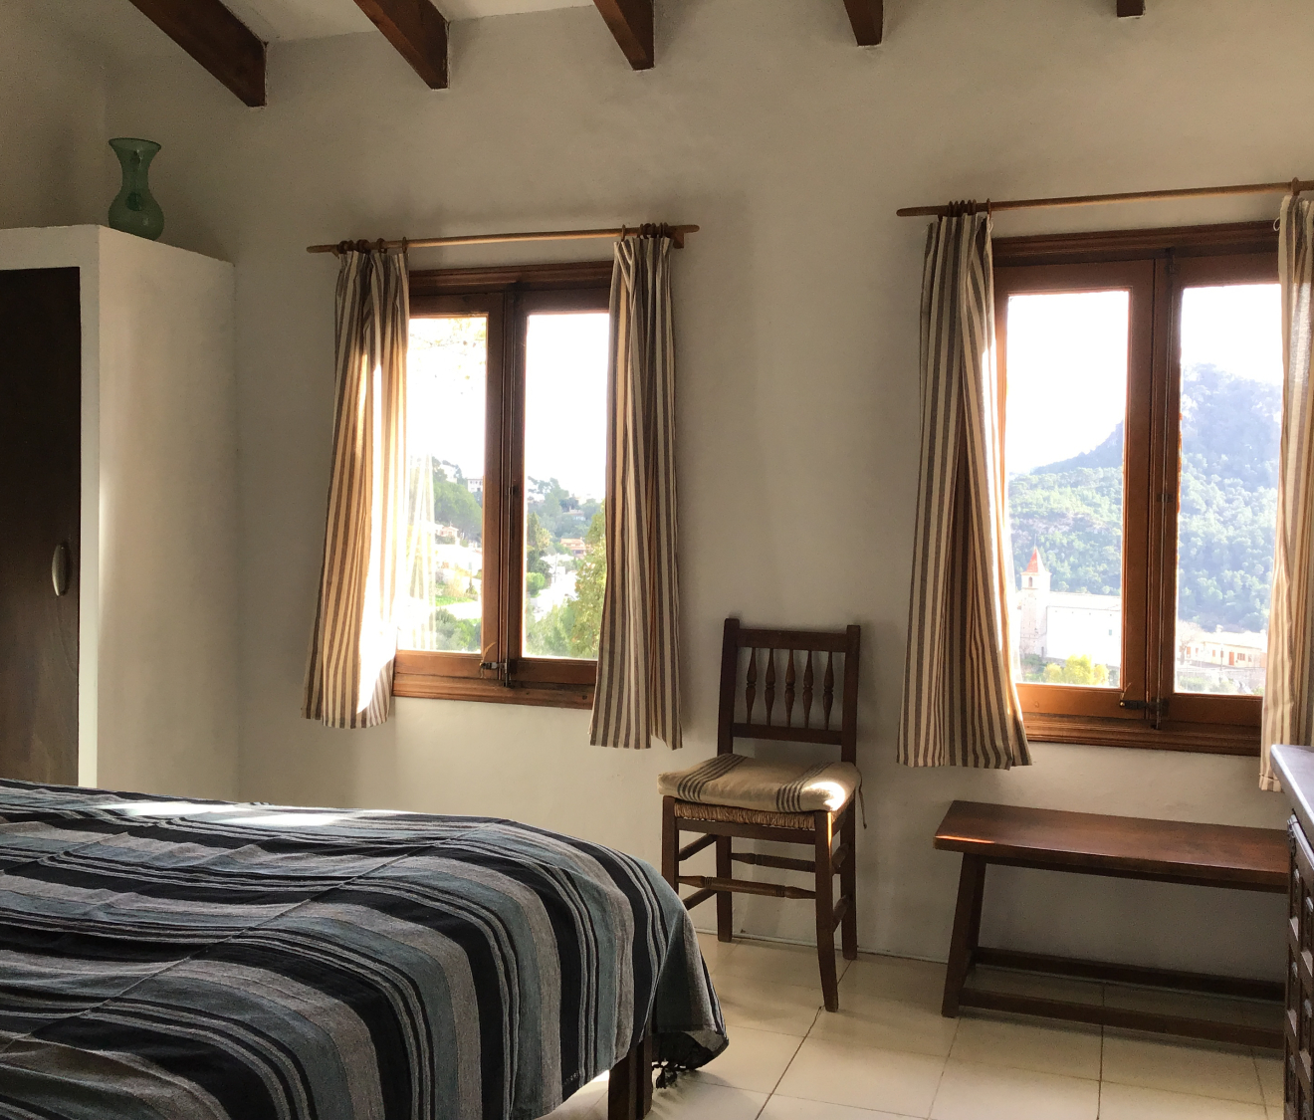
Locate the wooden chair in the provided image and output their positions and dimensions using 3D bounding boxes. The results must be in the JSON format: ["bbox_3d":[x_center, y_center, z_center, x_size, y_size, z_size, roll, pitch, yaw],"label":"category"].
[{"bbox_3d":[0.297,0.625,3.478,0.469,0.899,0.495,1,2,20],"label":"wooden chair"}]

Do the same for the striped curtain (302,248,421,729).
[{"bbox_3d":[-0.919,-0.214,4.099,0.390,1.450,0.122,1,2,20],"label":"striped curtain"}]

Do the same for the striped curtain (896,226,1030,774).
[{"bbox_3d":[0.808,-0.171,3.464,0.344,1.456,0.122,1,2,20],"label":"striped curtain"}]

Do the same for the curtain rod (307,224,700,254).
[{"bbox_3d":[-0.482,-0.931,3.919,1.278,0.047,0.058,1,2,20],"label":"curtain rod"}]

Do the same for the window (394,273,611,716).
[{"bbox_3d":[-0.464,-0.222,4.011,0.932,1.307,0.111,1,2,20],"label":"window"}]

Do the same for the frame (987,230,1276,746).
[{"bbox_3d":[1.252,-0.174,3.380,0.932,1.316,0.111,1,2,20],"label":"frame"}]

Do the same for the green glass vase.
[{"bbox_3d":[-1.586,-1.116,4.072,0.169,0.306,0.169,1,2,20],"label":"green glass vase"}]

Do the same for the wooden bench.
[{"bbox_3d":[1.214,0.880,3.192,1.048,0.431,0.431,1,2,20],"label":"wooden bench"}]

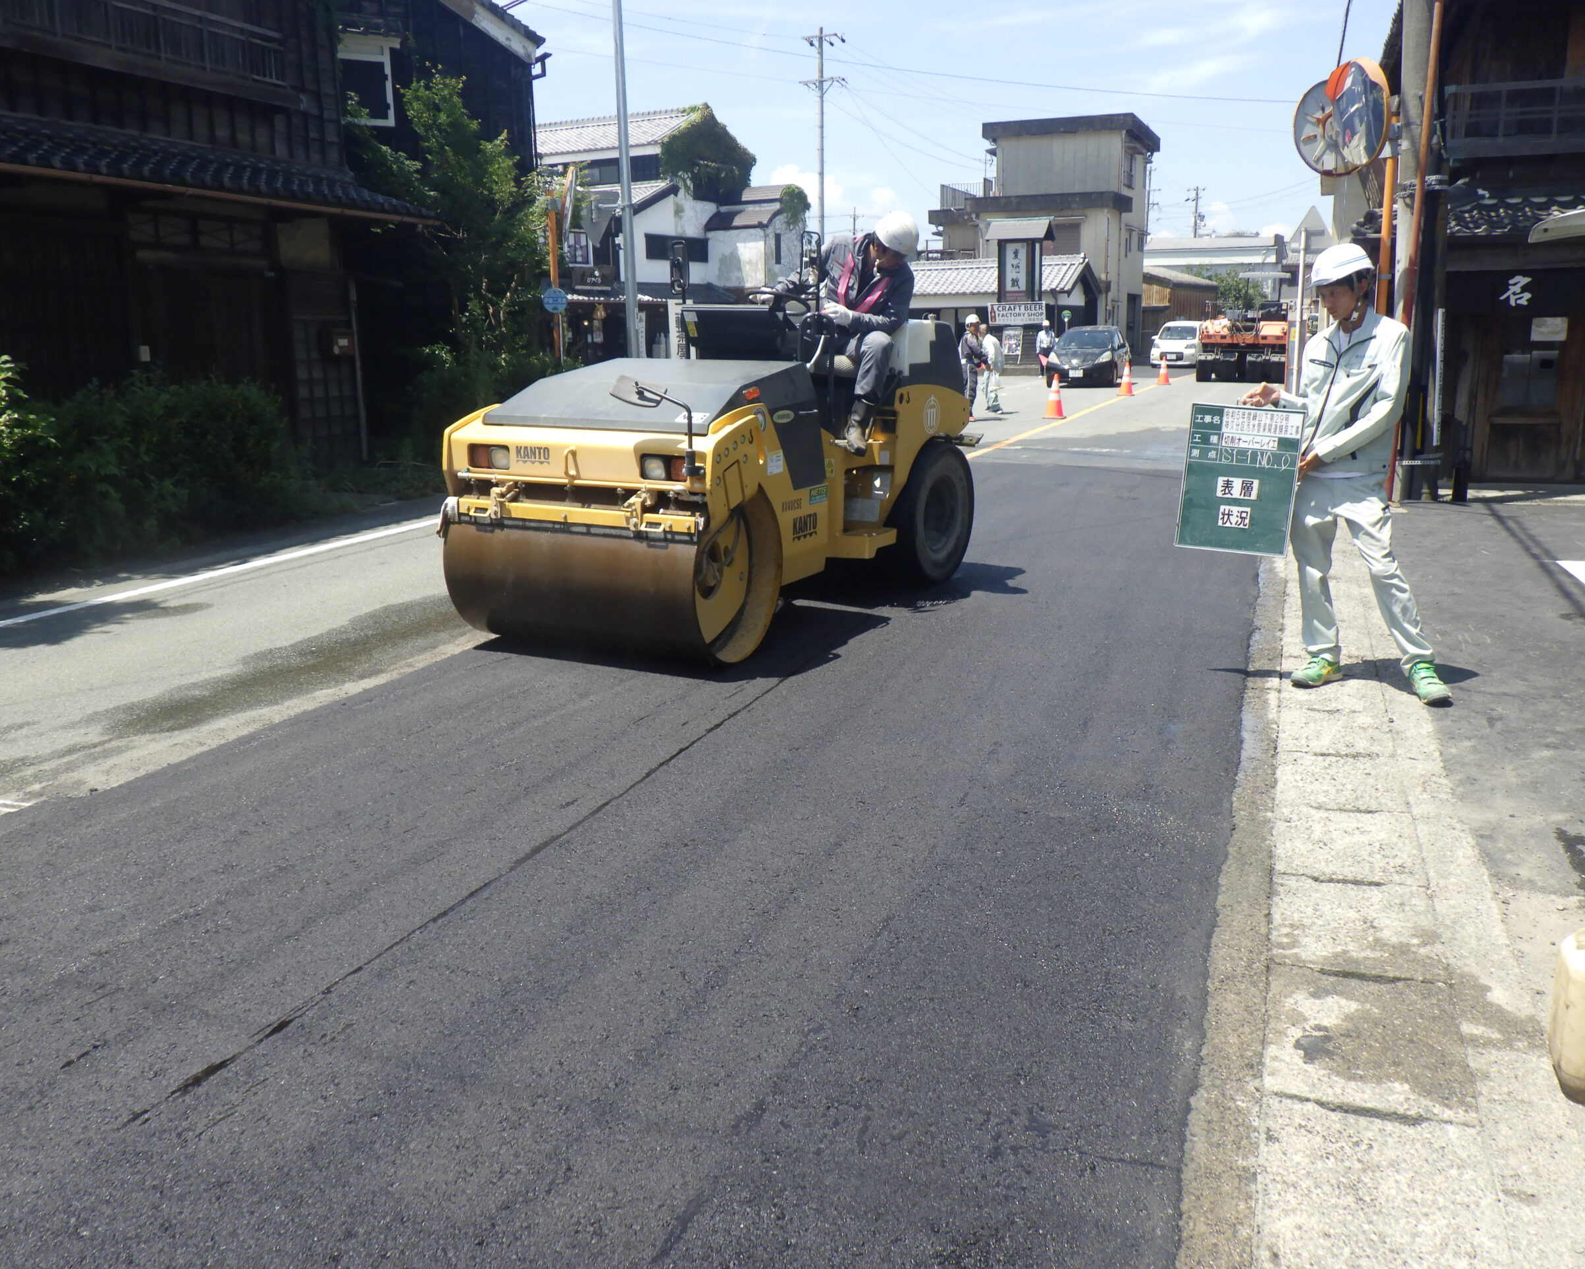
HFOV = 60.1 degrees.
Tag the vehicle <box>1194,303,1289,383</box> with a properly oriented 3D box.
[{"bbox_3d":[12.528,-8.181,37.869,2.250,2.220,6.000,4,13,18],"label":"vehicle"}]

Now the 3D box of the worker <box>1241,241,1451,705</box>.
[{"bbox_3d":[2.234,-0.623,5.331,0.670,1.730,0.520,9,16,37],"label":"worker"}]

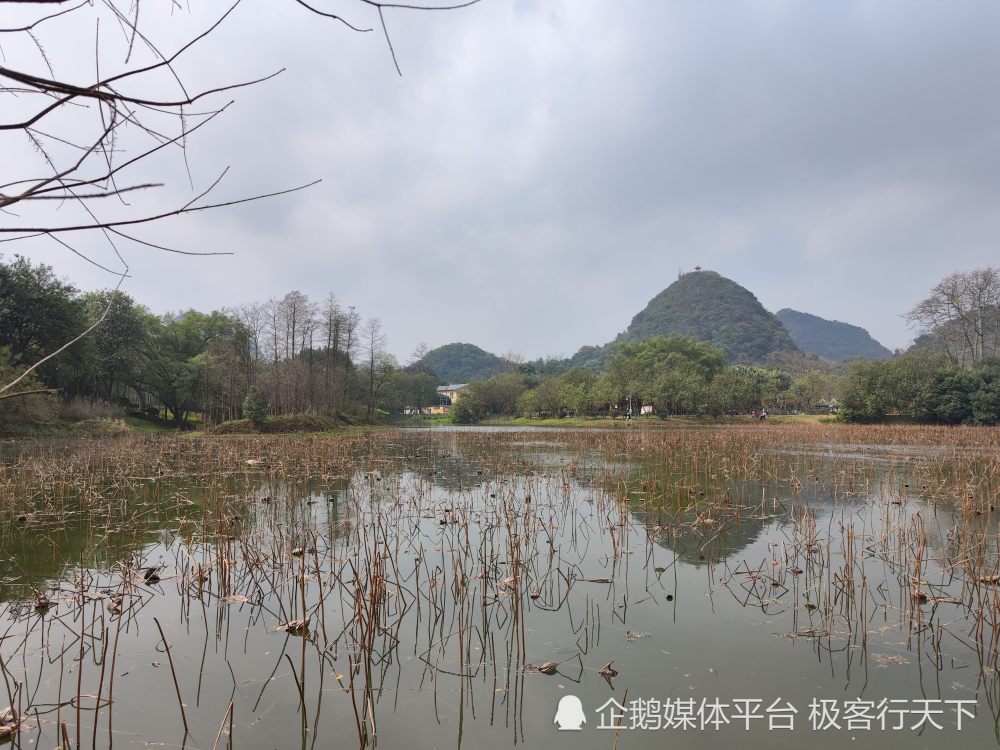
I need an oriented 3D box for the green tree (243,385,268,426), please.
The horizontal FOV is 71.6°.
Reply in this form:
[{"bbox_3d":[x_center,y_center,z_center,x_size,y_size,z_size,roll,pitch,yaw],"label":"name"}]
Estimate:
[{"bbox_3d":[-18.338,2.400,52.000,1.950,3.100,1.950,1,-3,-19],"label":"green tree"}]

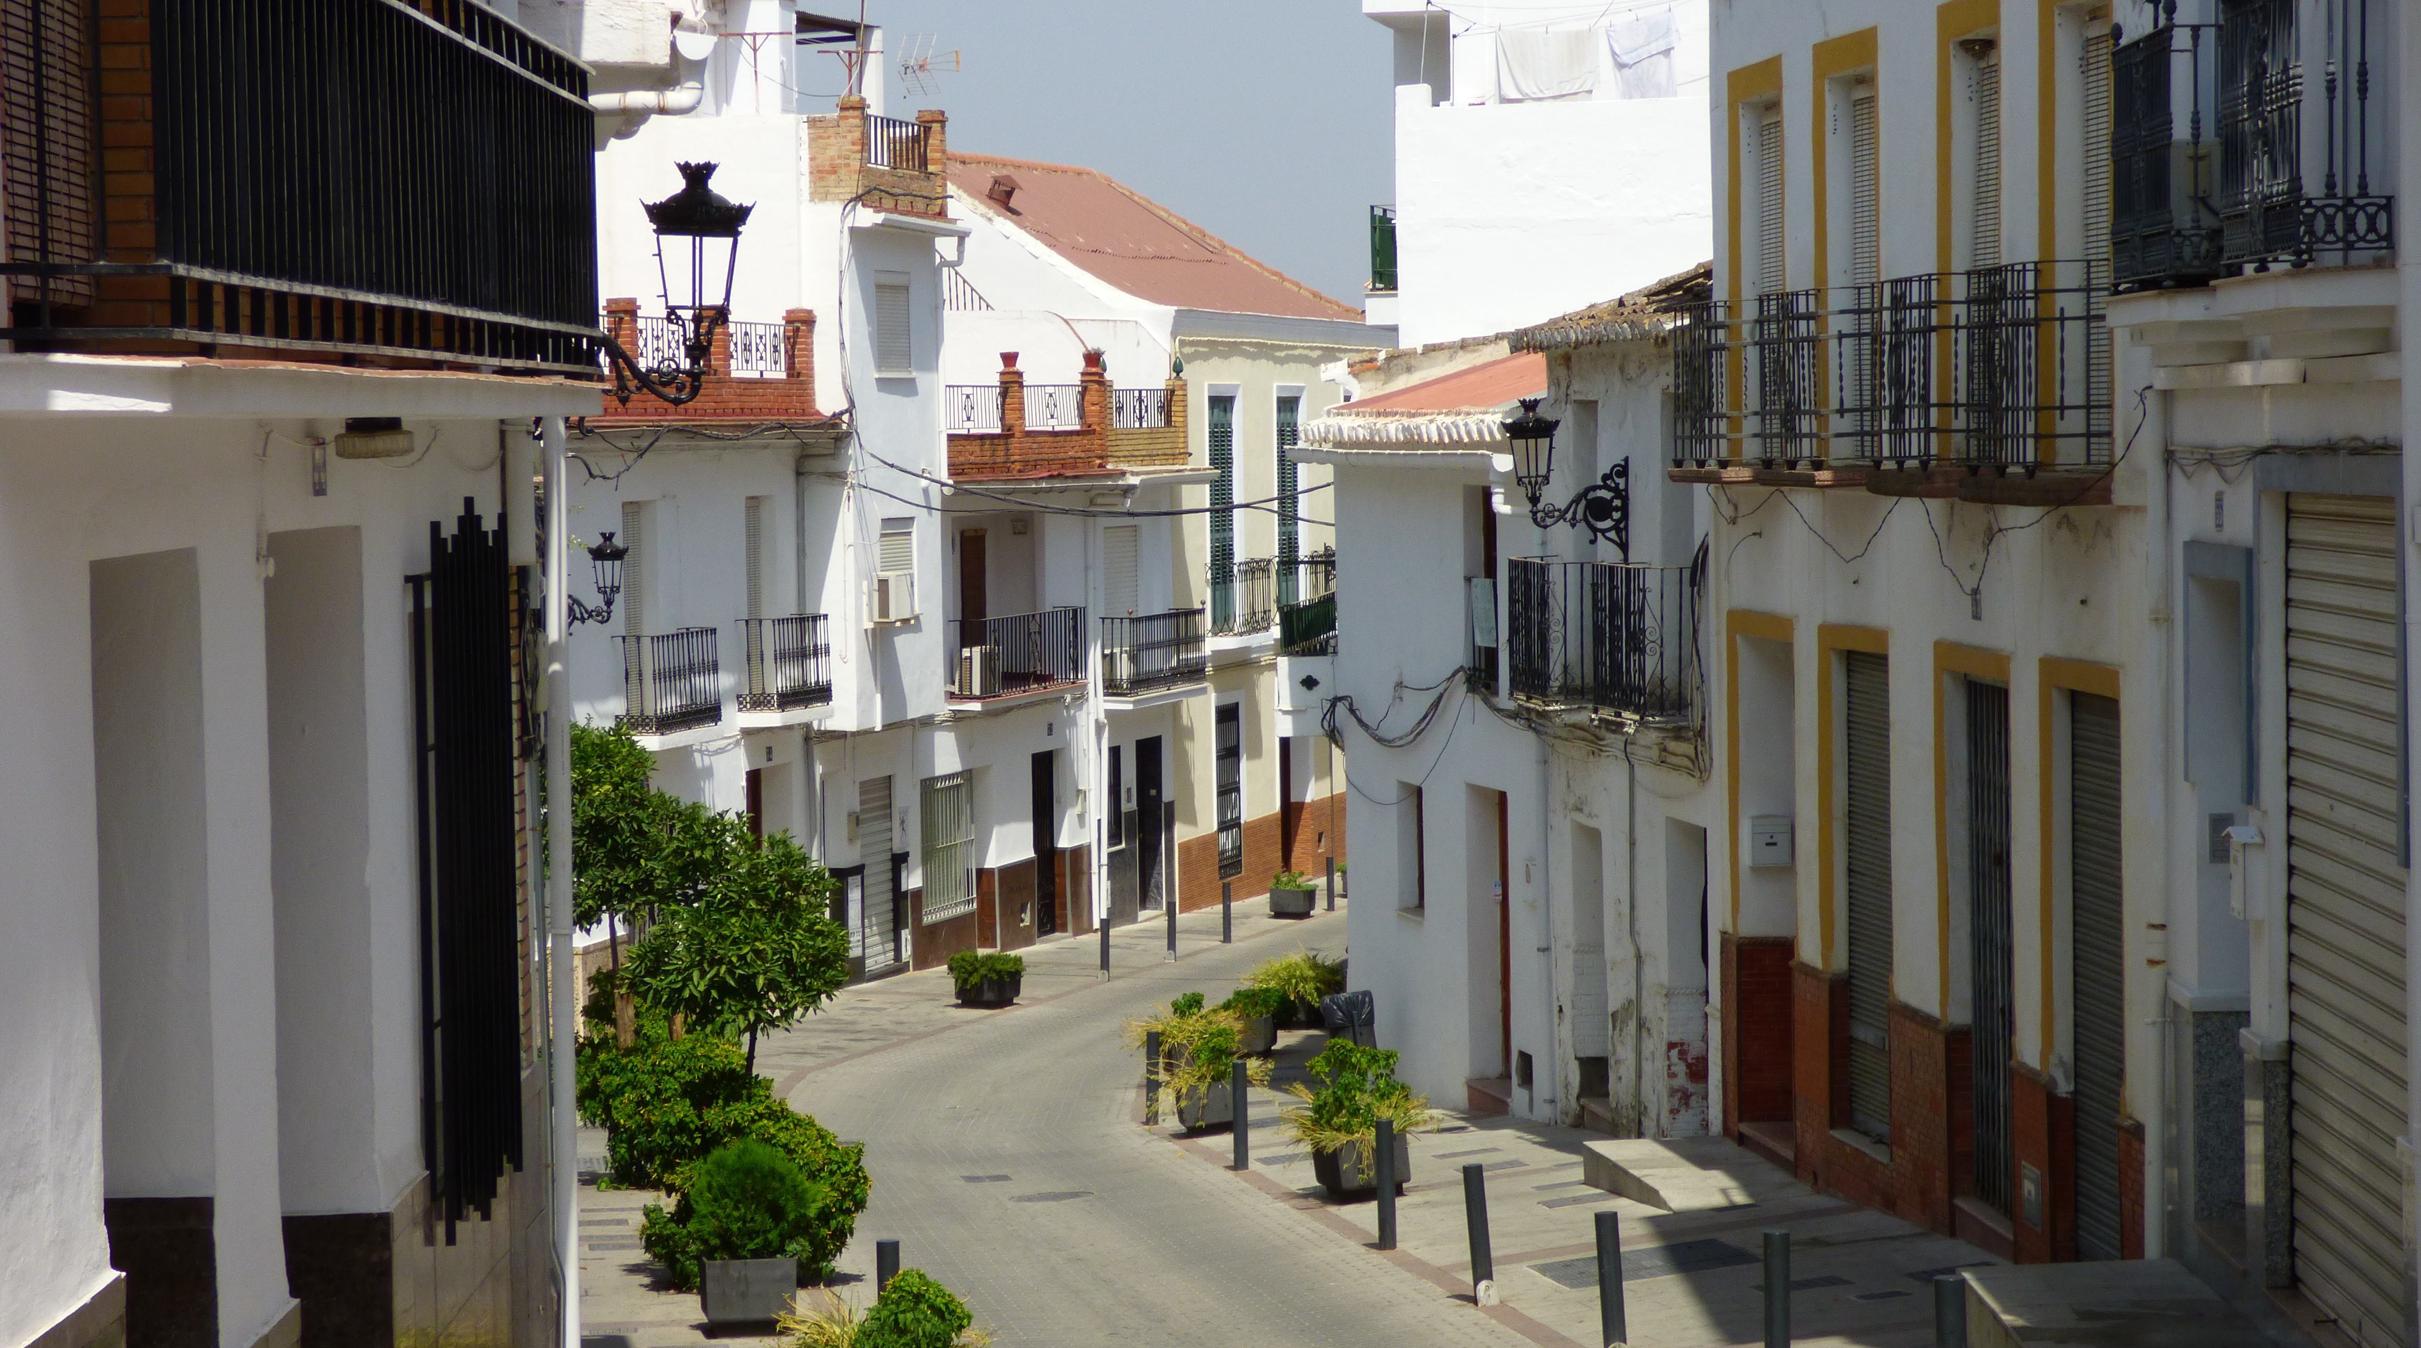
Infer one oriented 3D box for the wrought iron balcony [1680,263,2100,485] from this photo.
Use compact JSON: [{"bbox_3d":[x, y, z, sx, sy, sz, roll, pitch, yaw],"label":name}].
[{"bbox_3d":[3.460,-1.580,26.950,0.400,0.950,7.600,-1,3,-7],"label":"wrought iron balcony"}]

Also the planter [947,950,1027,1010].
[{"bbox_3d":[-2.623,3.575,59.753,0.660,0.620,0.780,0,3,20],"label":"planter"}]

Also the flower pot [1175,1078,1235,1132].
[{"bbox_3d":[0.024,3.421,41.024,0.470,0.410,0.720,-1,3,-6],"label":"flower pot"}]

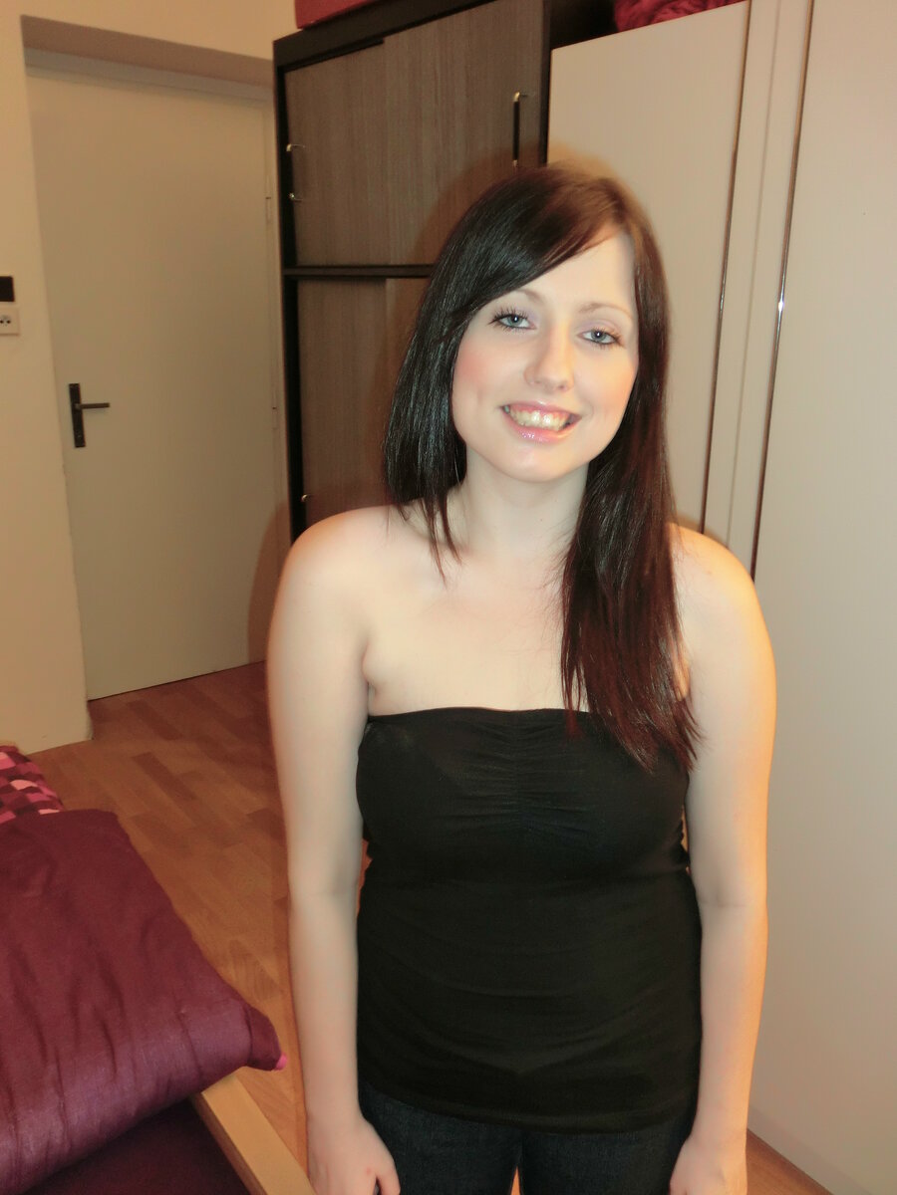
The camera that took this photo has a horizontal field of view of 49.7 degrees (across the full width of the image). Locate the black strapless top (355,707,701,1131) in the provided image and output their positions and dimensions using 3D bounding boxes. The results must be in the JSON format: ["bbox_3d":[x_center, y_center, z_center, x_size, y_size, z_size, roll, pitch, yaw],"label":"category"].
[{"bbox_3d":[0.073,0.263,0.925,0.345,0.420,0.250,2,16,5],"label":"black strapless top"}]

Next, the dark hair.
[{"bbox_3d":[0.075,-0.102,0.803,0.265,0.475,0.235,2,16,6],"label":"dark hair"}]

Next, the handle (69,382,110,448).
[{"bbox_3d":[-1.244,-0.634,3.371,0.117,0.217,0.058,-12,20,-36],"label":"handle"}]

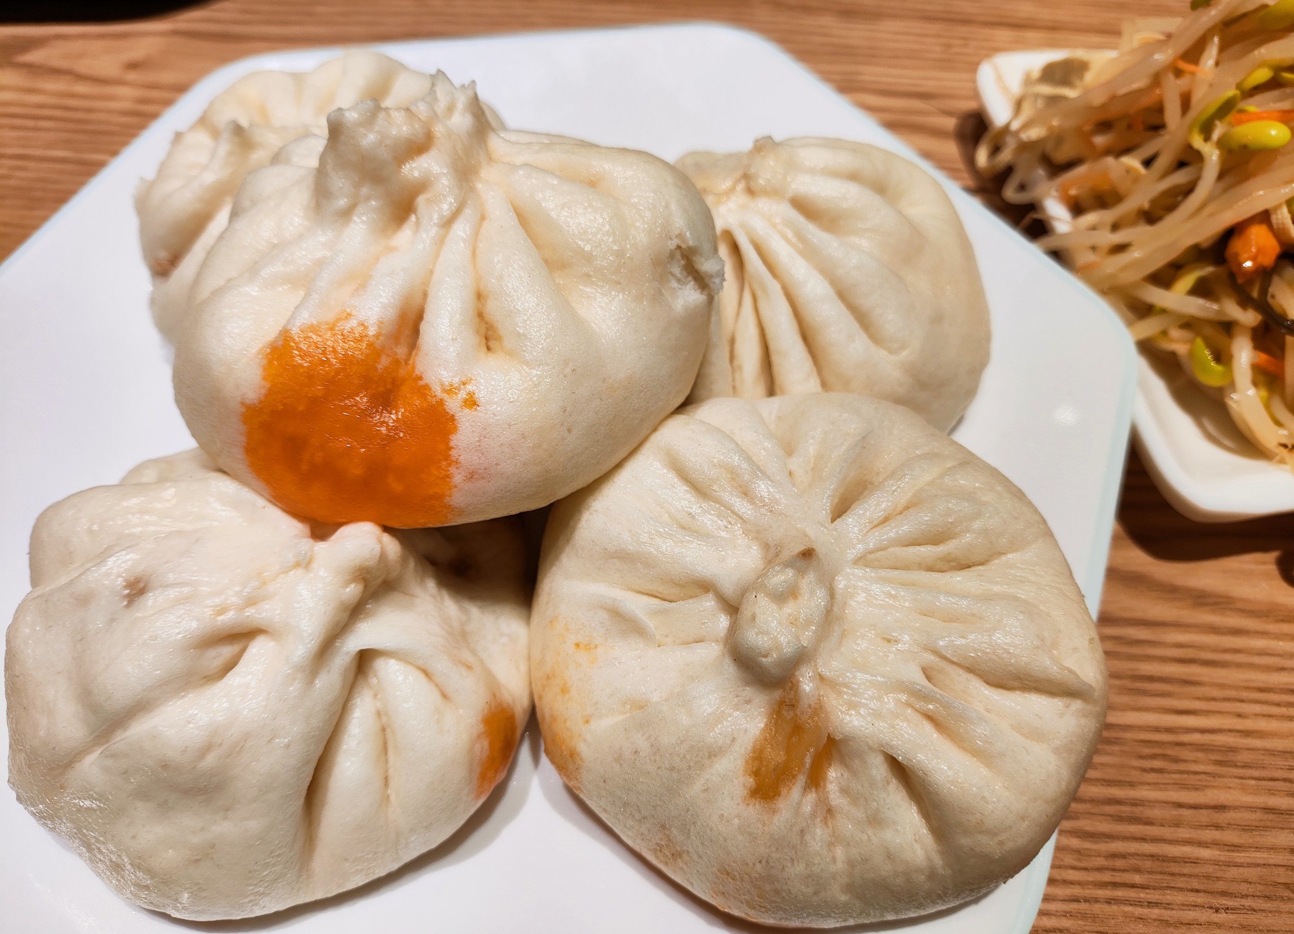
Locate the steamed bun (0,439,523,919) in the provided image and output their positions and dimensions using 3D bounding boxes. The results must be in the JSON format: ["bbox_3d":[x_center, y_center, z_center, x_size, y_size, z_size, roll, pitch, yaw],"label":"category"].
[{"bbox_3d":[-0.058,0.030,0.147,0.080,0.048,0.080,6,56,-9],"label":"steamed bun"}]

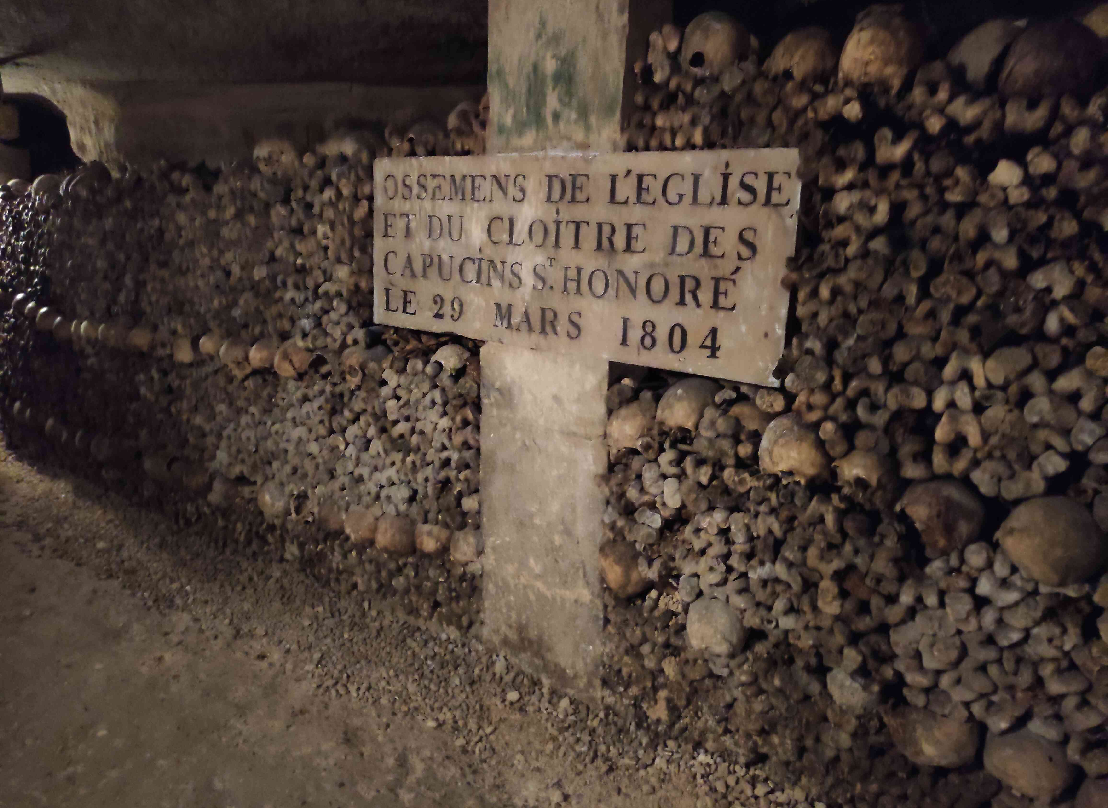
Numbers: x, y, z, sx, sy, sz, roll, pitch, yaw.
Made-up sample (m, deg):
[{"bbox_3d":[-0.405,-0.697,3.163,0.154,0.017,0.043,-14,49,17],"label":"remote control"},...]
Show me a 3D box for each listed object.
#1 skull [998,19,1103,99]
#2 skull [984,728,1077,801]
[{"bbox_3d":[0.762,-0.517,1.232,0.150,0.140,0.180,9,12,38],"label":"skull"},{"bbox_3d":[0.804,0.612,1.352,0.145,0.145,0.180,8,31,34],"label":"skull"}]

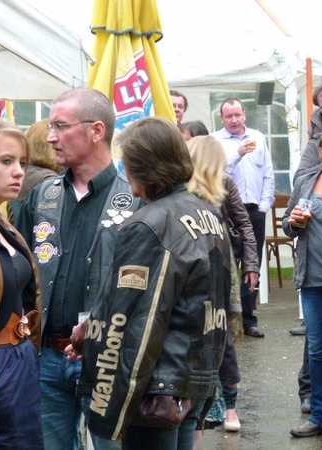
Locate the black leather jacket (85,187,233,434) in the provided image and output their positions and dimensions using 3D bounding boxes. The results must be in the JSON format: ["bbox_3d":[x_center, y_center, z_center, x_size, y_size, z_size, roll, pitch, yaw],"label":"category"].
[{"bbox_3d":[-0.010,0.251,6.523,0.340,0.727,0.480,1,3,25],"label":"black leather jacket"}]

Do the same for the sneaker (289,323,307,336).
[{"bbox_3d":[1.107,0.778,17.118,0.290,0.110,0.105,-1,3,-18],"label":"sneaker"}]

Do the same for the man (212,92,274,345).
[{"bbox_3d":[0.607,-0.061,17.088,0.500,1.765,0.360,0,3,-8],"label":"man"}]

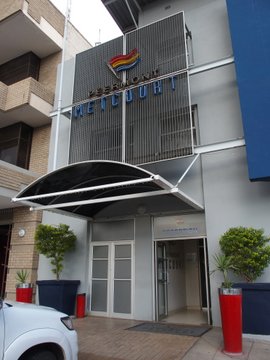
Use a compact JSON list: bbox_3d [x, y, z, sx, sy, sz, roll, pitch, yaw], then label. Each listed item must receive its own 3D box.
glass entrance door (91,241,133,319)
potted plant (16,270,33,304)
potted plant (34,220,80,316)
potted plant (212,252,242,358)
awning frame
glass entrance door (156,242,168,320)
[{"bbox_3d":[-0.721,2.962,8.776,1.510,2.146,0.080,-9,-19,25],"label":"glass entrance door"},{"bbox_3d":[-2.829,2.987,7.428,0.445,1.328,0.445,-9,-19,25],"label":"potted plant"},{"bbox_3d":[-2.373,2.756,9.080,1.232,2.759,1.073,-9,-19,25],"label":"potted plant"},{"bbox_3d":[1.676,2.149,5.202,0.533,1.614,0.517,-9,-19,25],"label":"potted plant"},{"bbox_3d":[-0.519,0.402,7.478,3.832,0.700,3.426,-9,-19,25],"label":"awning frame"},{"bbox_3d":[0.777,2.855,8.491,0.060,2.115,0.755,-9,-19,25],"label":"glass entrance door"}]

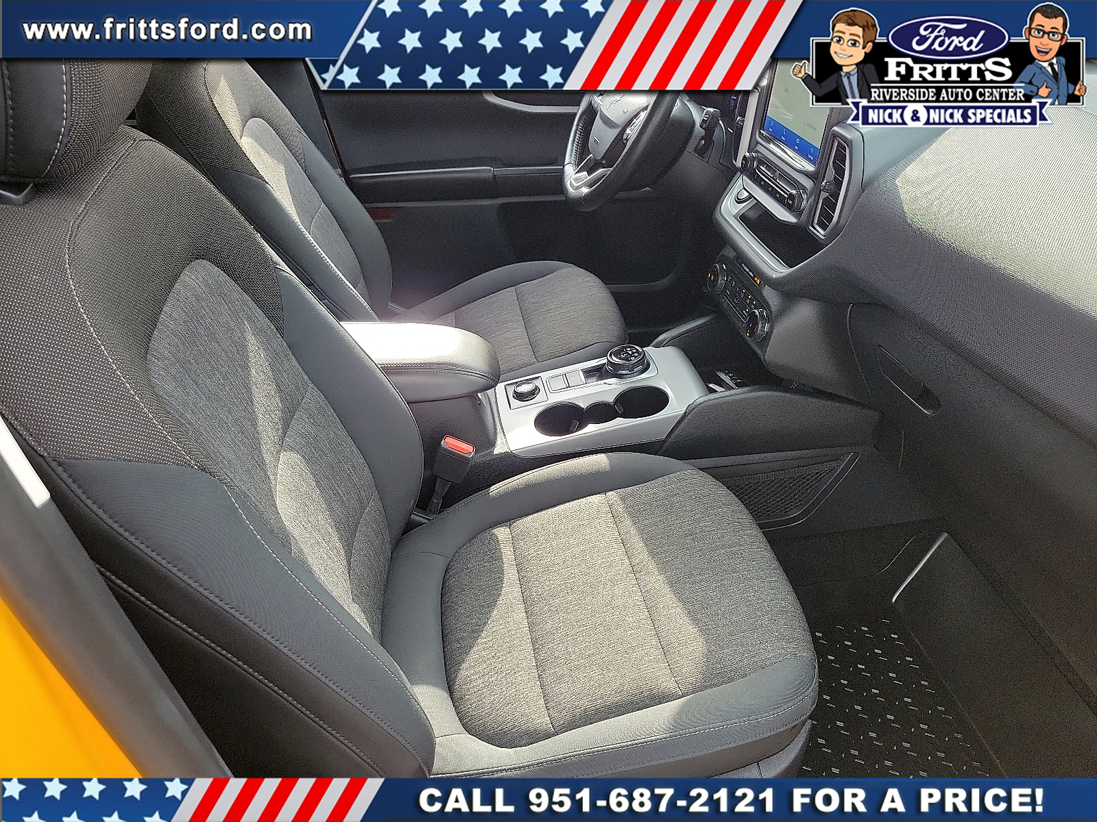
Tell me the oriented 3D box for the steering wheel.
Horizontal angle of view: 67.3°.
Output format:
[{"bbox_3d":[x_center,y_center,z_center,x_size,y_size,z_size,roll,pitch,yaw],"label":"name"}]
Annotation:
[{"bbox_3d":[0.144,-0.515,1.379,0.100,0.375,0.375,18,26,-22],"label":"steering wheel"}]

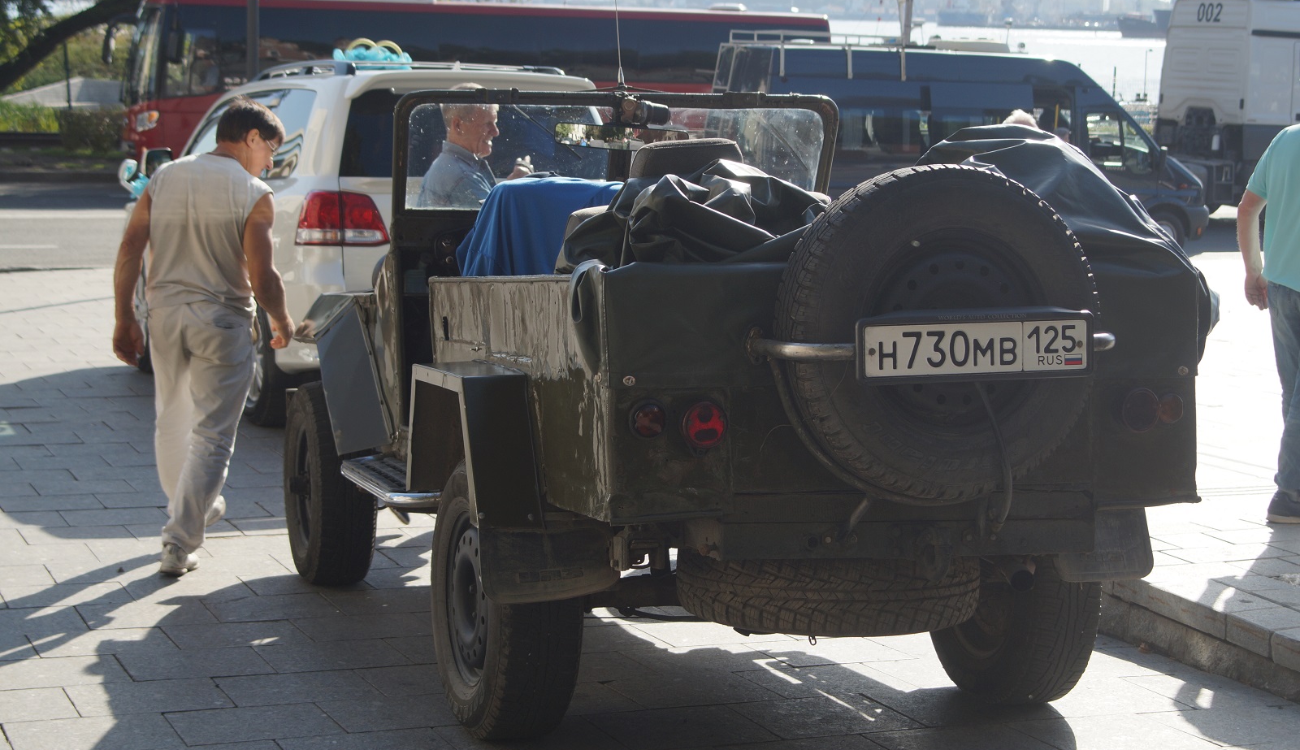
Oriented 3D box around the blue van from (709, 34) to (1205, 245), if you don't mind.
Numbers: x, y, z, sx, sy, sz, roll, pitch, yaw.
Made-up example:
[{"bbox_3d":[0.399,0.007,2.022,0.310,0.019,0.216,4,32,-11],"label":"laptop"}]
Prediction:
[{"bbox_3d":[4.265,-3.213,33.236,6.200,2.650,2.000,-1,9,-15],"label":"blue van"}]

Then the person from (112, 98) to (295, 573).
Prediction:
[{"bbox_3d":[-1.637,-0.151,8.850,0.600,1.700,0.580,3,9,10],"label":"person"}]

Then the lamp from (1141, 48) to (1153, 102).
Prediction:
[{"bbox_3d":[53.452,-32.213,260.000,0.800,5.700,0.300,2,9,0],"label":"lamp"}]

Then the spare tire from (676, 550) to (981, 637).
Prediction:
[{"bbox_3d":[0.418,0.449,5.696,0.715,0.215,0.715,1,5,0],"label":"spare tire"}]

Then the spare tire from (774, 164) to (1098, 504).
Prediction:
[{"bbox_3d":[0.625,-0.102,5.285,0.715,0.715,0.215,-1,5,-19],"label":"spare tire"}]

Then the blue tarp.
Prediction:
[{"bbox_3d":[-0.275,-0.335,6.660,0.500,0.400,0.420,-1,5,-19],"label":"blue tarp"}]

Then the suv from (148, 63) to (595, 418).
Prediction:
[{"bbox_3d":[-1.729,-0.845,14.261,1.970,1.930,4.950,-2,6,-22],"label":"suv"}]

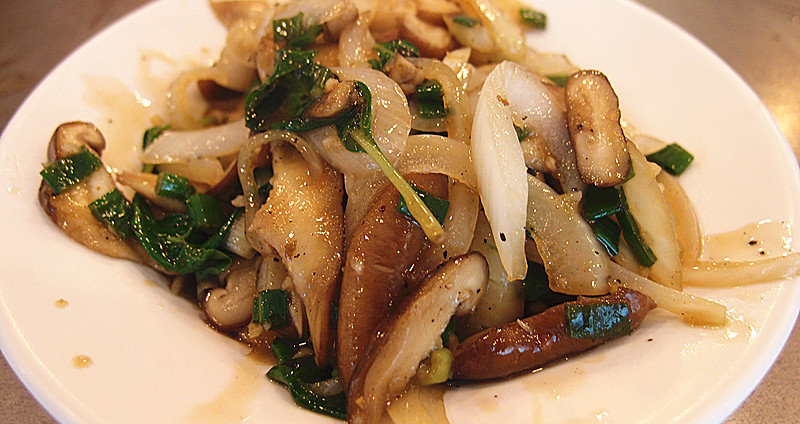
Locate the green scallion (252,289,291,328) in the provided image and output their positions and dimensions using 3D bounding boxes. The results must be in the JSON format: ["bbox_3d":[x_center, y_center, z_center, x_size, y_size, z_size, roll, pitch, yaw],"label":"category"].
[{"bbox_3d":[-0.035,0.026,0.176,0.009,0.010,0.005,6,4,0],"label":"green scallion"}]

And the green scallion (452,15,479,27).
[{"bbox_3d":[0.027,-0.078,0.263,0.009,0.003,0.004,14,74,4],"label":"green scallion"}]

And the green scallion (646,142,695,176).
[{"bbox_3d":[0.092,-0.018,0.221,0.014,0.005,0.009,14,54,10],"label":"green scallion"}]

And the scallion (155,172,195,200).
[{"bbox_3d":[-0.071,-0.008,0.205,0.010,0.005,0.006,12,78,3],"label":"scallion"}]

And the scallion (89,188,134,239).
[{"bbox_3d":[-0.089,0.000,0.200,0.009,0.004,0.014,-41,61,-20],"label":"scallion"}]

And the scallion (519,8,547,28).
[{"bbox_3d":[0.058,-0.084,0.280,0.010,0.005,0.005,20,86,2],"label":"scallion"}]

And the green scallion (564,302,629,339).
[{"bbox_3d":[0.051,0.028,0.169,0.016,0.005,0.009,-4,82,-1],"label":"green scallion"}]

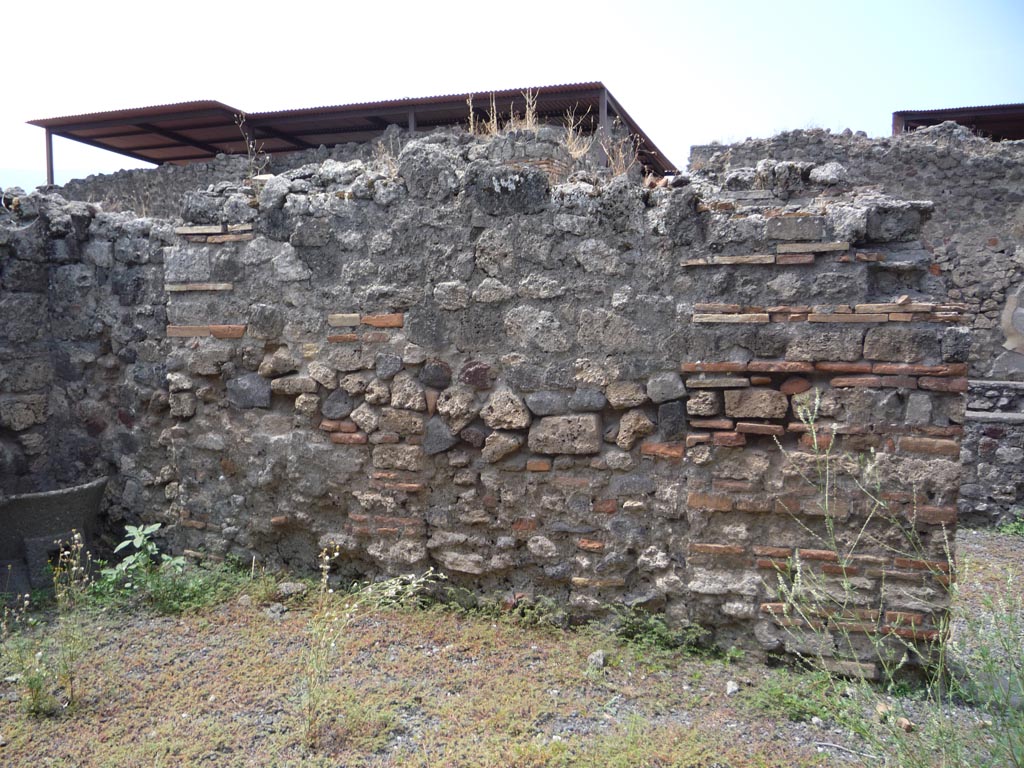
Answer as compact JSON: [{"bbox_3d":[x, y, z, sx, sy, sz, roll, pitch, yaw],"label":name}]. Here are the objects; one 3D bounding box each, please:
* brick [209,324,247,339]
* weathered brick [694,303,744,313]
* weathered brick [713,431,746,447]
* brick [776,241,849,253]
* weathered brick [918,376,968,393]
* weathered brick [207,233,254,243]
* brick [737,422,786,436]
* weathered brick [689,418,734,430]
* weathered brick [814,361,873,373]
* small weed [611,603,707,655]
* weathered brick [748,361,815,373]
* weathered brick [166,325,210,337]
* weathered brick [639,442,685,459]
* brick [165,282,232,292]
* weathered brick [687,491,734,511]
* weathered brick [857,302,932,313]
[{"bbox_3d":[-1.498,-0.282,4.792,0.220,0.064,0.120,1,3,15],"label":"brick"},{"bbox_3d":[0.960,-0.349,4.125,0.203,0.038,0.140,1,4,16],"label":"weathered brick"},{"bbox_3d":[1.022,0.251,4.158,0.148,0.060,0.120,1,3,15],"label":"weathered brick"},{"bbox_3d":[1.365,-0.613,4.037,0.304,0.037,0.140,1,3,15],"label":"brick"},{"bbox_3d":[1.872,-0.004,3.882,0.196,0.054,0.140,1,4,16],"label":"weathered brick"},{"bbox_3d":[-1.481,-0.783,4.808,0.282,0.038,0.140,1,4,16],"label":"weathered brick"},{"bbox_3d":[1.141,0.200,4.067,0.204,0.044,0.120,1,5,15],"label":"brick"},{"bbox_3d":[0.944,0.184,4.181,0.199,0.040,0.130,1,3,15],"label":"weathered brick"},{"bbox_3d":[1.471,-0.076,3.954,0.240,0.046,0.120,1,5,15],"label":"weathered brick"},{"bbox_3d":[0.656,1.093,3.950,0.430,0.210,0.260,1,5,15],"label":"small weed"},{"bbox_3d":[1.240,-0.081,4.096,0.289,0.045,0.140,1,3,15],"label":"weathered brick"},{"bbox_3d":[-1.713,-0.286,4.807,0.265,0.059,0.120,1,5,15],"label":"weathered brick"},{"bbox_3d":[0.724,0.307,4.239,0.200,0.059,0.120,1,3,15],"label":"weathered brick"},{"bbox_3d":[-1.676,-0.530,4.893,0.428,0.039,0.160,1,4,16],"label":"brick"},{"bbox_3d":[0.941,0.548,4.188,0.200,0.073,0.130,1,4,16],"label":"weathered brick"},{"bbox_3d":[1.694,-0.335,3.964,0.312,0.038,0.140,1,3,15],"label":"weathered brick"}]

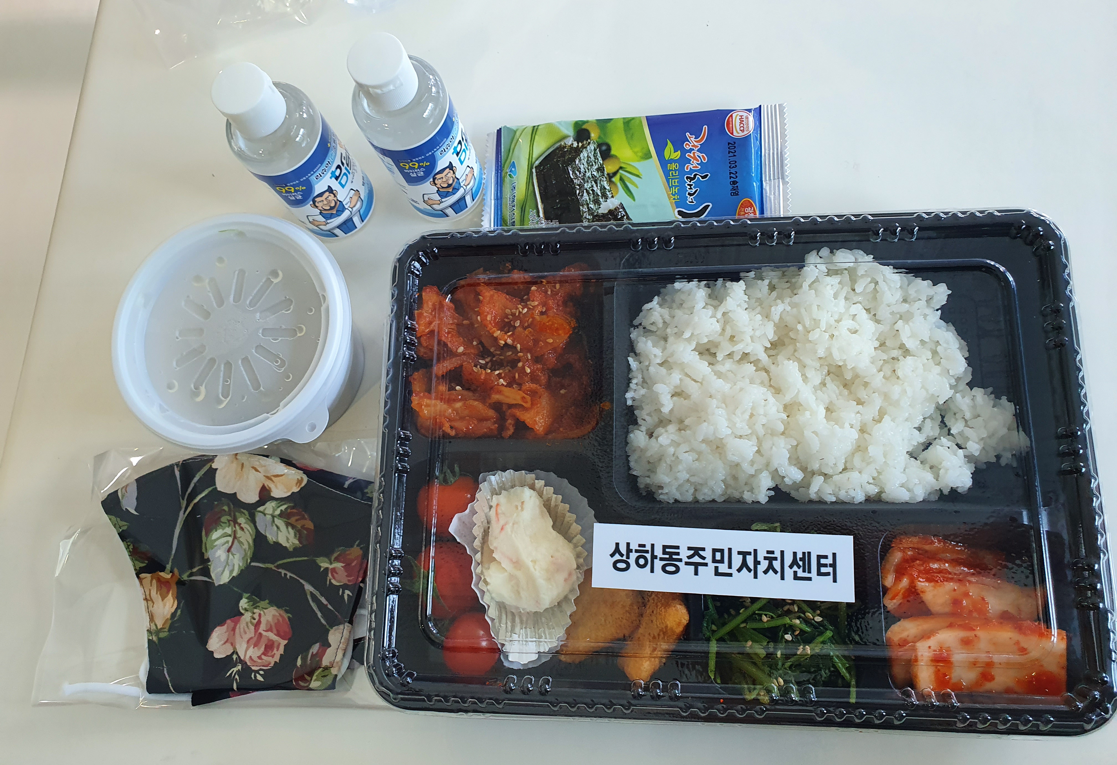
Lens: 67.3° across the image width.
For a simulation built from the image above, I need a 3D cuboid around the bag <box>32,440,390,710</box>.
[{"bbox_3d":[-0.158,0.088,0.387,0.175,0.020,0.123,-1,78,7],"label":"bag"}]

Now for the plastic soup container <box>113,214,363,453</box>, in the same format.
[{"bbox_3d":[-0.136,-0.012,0.386,0.108,0.058,0.114,-1,78,7],"label":"plastic soup container"}]

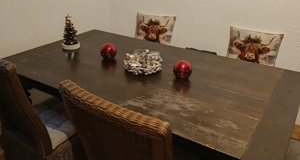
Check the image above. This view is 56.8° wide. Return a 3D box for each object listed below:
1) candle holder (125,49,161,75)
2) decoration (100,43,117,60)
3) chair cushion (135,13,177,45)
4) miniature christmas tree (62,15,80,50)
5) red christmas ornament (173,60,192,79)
[{"bbox_3d":[-0.036,-0.113,1.672,0.234,0.078,0.234,1,26,0],"label":"candle holder"},{"bbox_3d":[-0.263,-0.180,1.772,0.103,0.103,0.103,1,26,0],"label":"decoration"},{"bbox_3d":[0.026,-0.364,2.424,0.400,0.400,0.130,16,17,28],"label":"chair cushion"},{"bbox_3d":[-0.561,-0.338,1.941,0.125,0.233,0.125,16,30,28],"label":"miniature christmas tree"},{"bbox_3d":[0.183,-0.056,1.534,0.103,0.103,0.103,1,26,0],"label":"red christmas ornament"}]

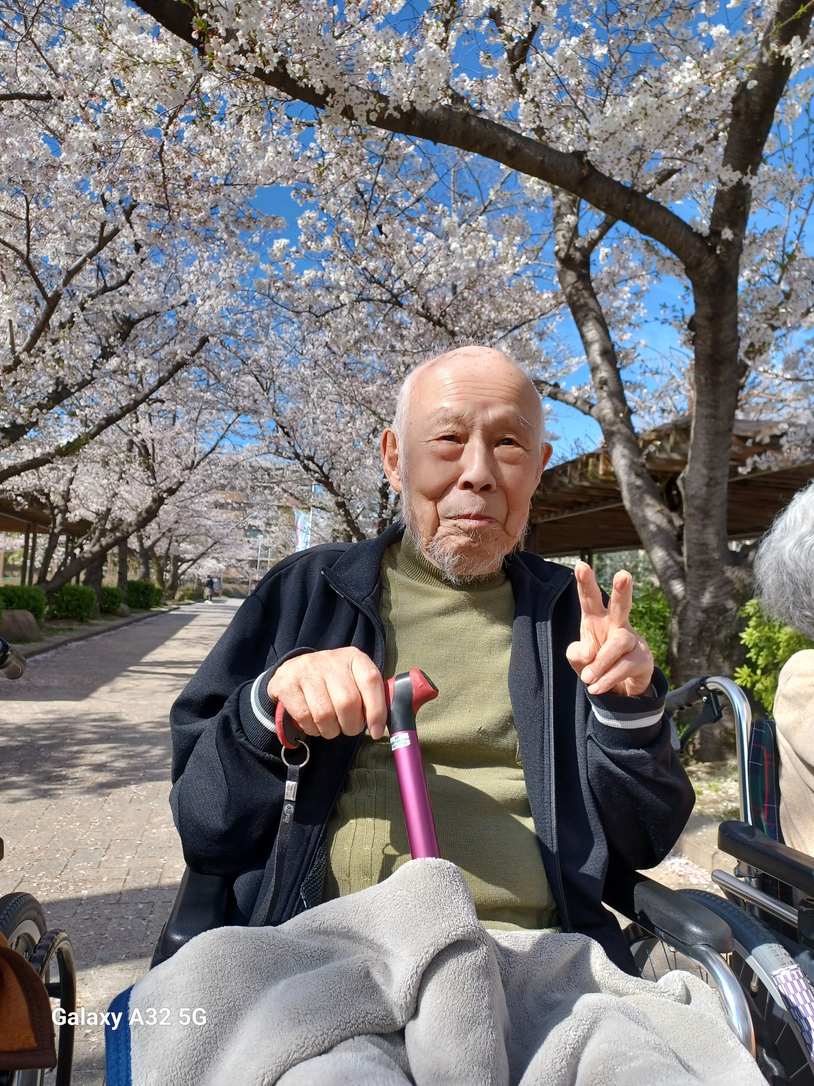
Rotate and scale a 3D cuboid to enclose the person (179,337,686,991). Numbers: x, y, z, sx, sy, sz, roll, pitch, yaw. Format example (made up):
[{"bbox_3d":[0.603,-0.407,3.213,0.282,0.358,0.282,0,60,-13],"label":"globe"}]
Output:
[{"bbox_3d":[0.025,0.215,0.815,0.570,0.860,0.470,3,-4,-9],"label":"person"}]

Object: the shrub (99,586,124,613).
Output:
[{"bbox_3d":[-7.180,1.360,19.000,0.680,0.680,0.680,3,-4,-12],"label":"shrub"}]

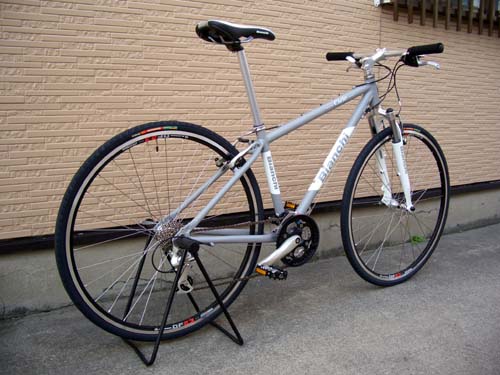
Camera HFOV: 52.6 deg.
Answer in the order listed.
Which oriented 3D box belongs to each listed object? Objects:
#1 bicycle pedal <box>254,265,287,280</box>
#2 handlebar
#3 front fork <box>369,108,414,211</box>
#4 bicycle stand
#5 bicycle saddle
[{"bbox_3d":[0.068,0.273,1.636,0.075,0.028,0.088,11,2,-34],"label":"bicycle pedal"},{"bbox_3d":[0.501,-0.506,1.954,0.110,0.075,0.590,-6,12,-33],"label":"handlebar"},{"bbox_3d":[0.565,-0.110,2.061,0.090,0.455,0.160,-26,21,-31],"label":"front fork"},{"bbox_3d":[-0.227,0.319,1.615,0.315,0.365,0.270,-6,11,-32],"label":"bicycle stand"},{"bbox_3d":[-0.033,-0.476,1.613,0.272,0.078,0.148,-6,11,-32],"label":"bicycle saddle"}]

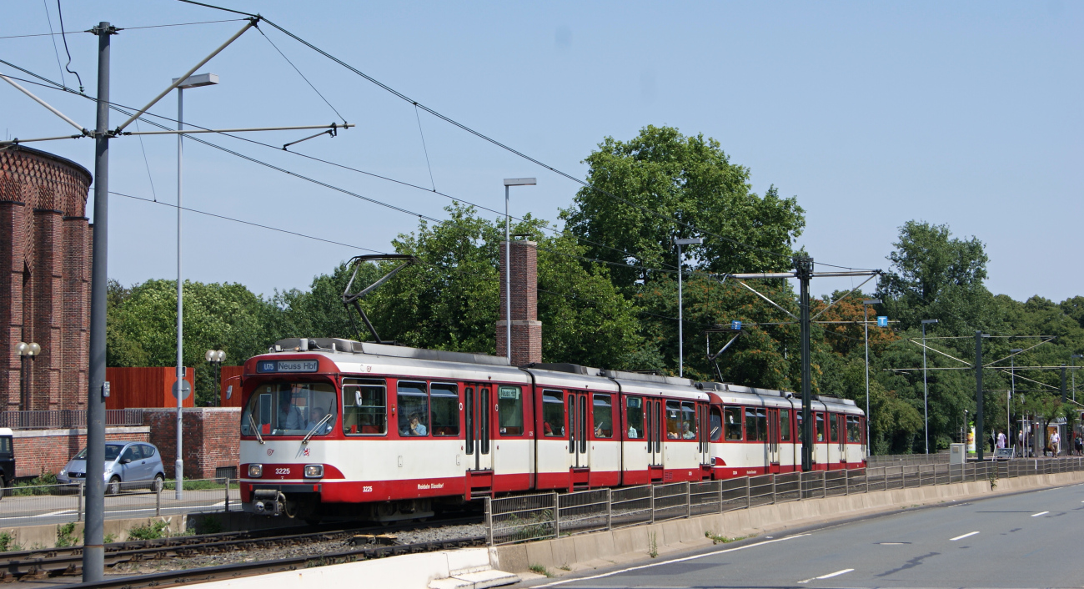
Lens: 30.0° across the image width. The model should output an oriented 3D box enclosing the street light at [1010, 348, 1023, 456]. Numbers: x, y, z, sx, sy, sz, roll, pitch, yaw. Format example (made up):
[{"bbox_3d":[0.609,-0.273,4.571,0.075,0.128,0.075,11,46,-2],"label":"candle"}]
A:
[{"bbox_3d":[50.131,11.277,212.830,1.250,11.750,0.420,-2,-5,24],"label":"street light"}]

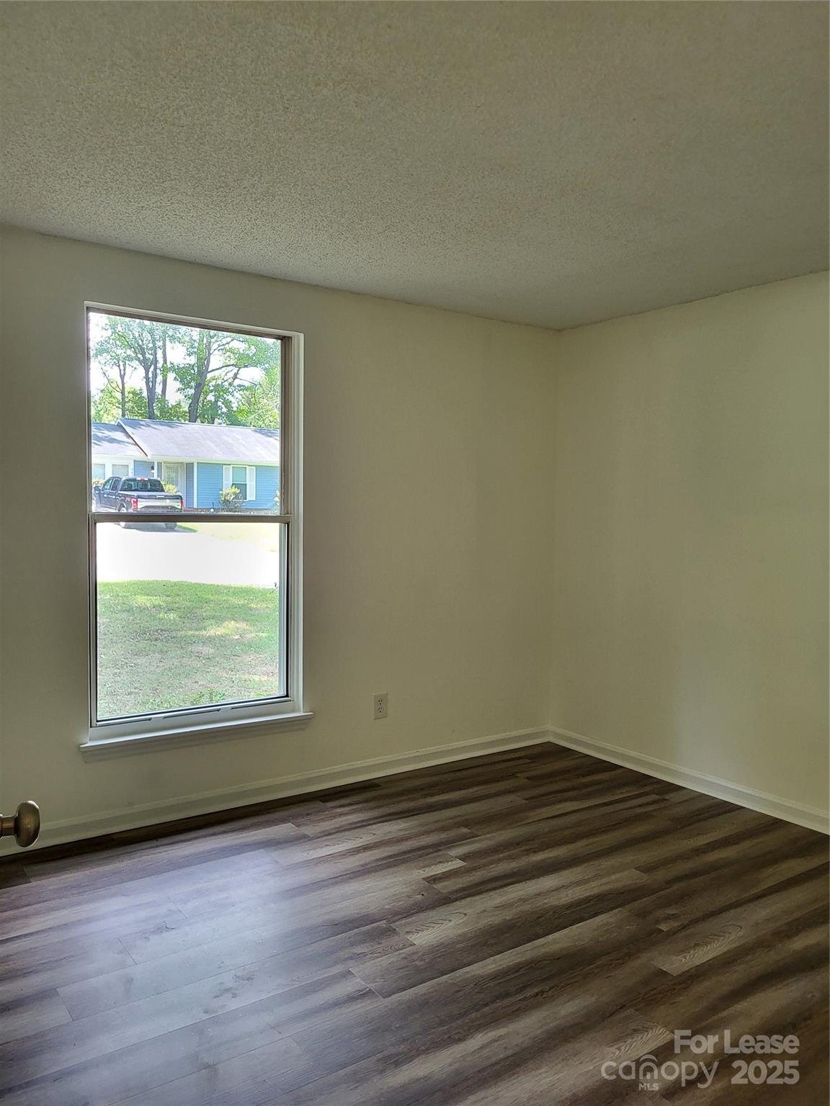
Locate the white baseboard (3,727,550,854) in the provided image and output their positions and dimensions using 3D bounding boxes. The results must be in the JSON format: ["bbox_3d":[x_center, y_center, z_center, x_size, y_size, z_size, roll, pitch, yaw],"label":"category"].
[{"bbox_3d":[-0.459,1.060,3.872,3.000,0.093,0.019,-1,4,-35],"label":"white baseboard"}]

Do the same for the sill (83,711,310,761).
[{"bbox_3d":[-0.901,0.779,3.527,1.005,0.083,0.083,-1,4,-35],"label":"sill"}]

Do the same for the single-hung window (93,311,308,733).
[{"bbox_3d":[-0.918,-0.118,3.529,0.936,1.702,0.105,-1,4,-35],"label":"single-hung window"}]

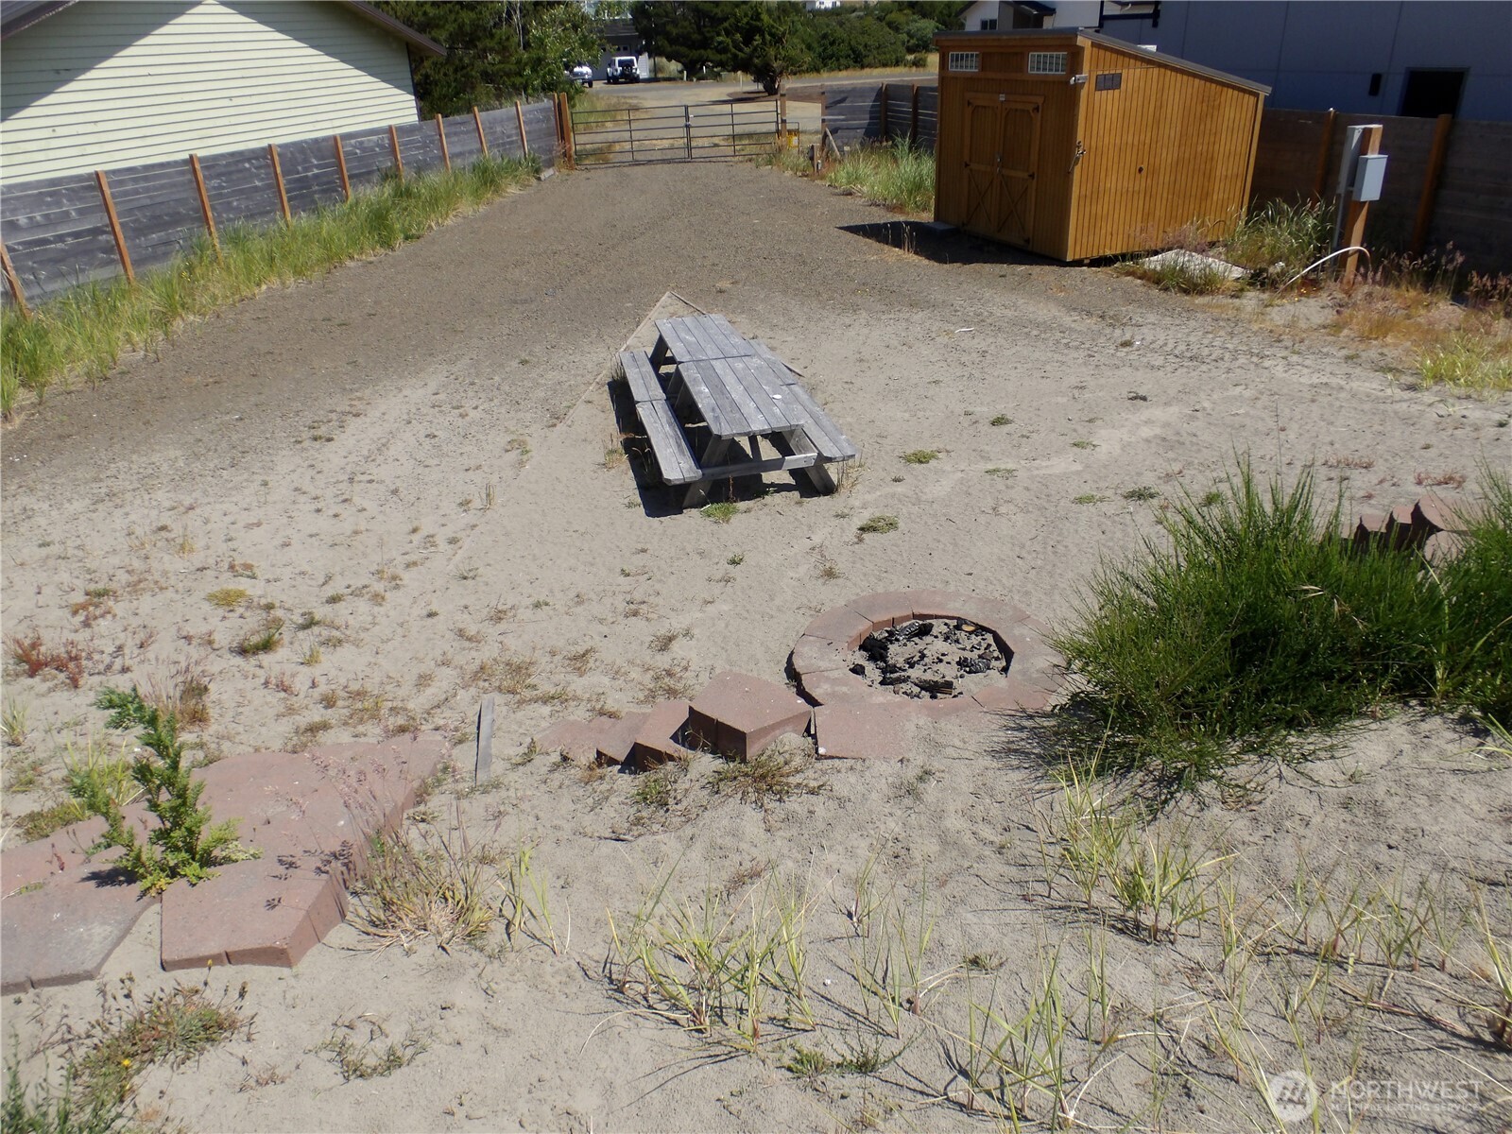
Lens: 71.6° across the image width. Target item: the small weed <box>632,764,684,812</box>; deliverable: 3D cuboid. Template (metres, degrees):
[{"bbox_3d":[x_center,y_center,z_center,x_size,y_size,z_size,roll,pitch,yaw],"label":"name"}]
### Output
[{"bbox_3d":[-0.441,0.991,4.743,0.246,0.151,0.209,-7,27,-7],"label":"small weed"}]

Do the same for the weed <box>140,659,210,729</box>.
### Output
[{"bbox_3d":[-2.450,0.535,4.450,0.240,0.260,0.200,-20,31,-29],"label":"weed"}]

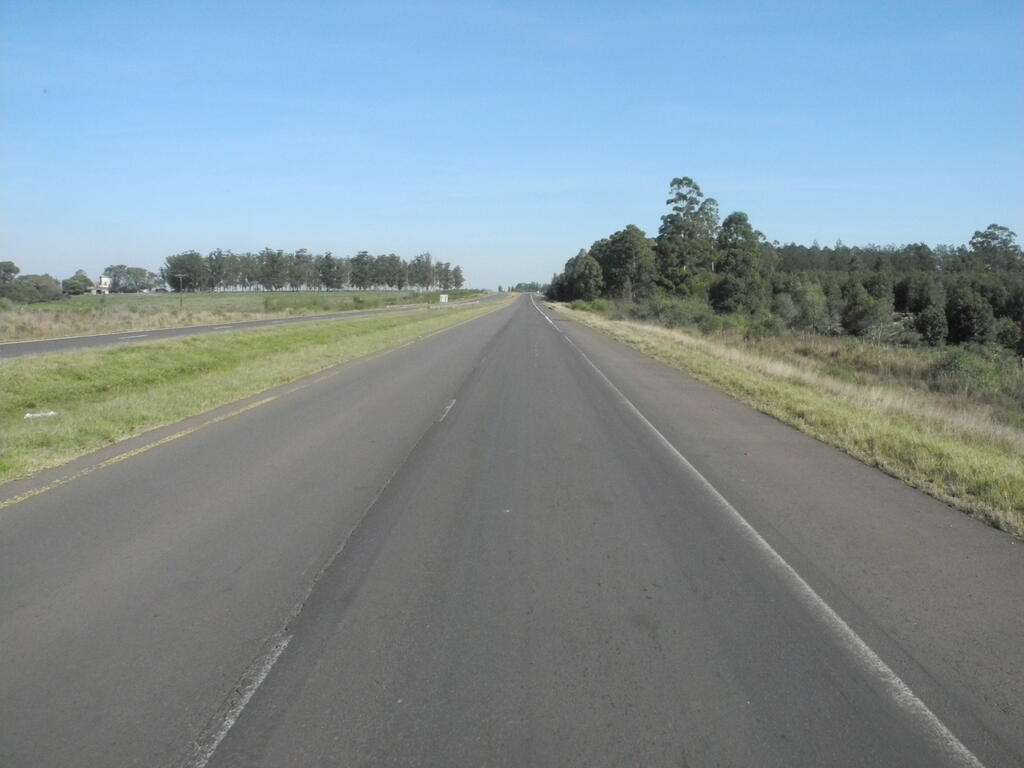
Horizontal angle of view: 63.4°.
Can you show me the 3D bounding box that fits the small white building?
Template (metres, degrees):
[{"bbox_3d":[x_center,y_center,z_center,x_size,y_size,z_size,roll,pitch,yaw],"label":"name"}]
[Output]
[{"bbox_3d":[-136.288,-33.035,275.000,6.600,6.500,6.000,-3,7,-26],"label":"small white building"}]

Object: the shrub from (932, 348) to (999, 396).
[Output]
[{"bbox_3d":[13.140,-0.406,24.000,1.900,1.350,1.800,0,6,0],"label":"shrub"}]

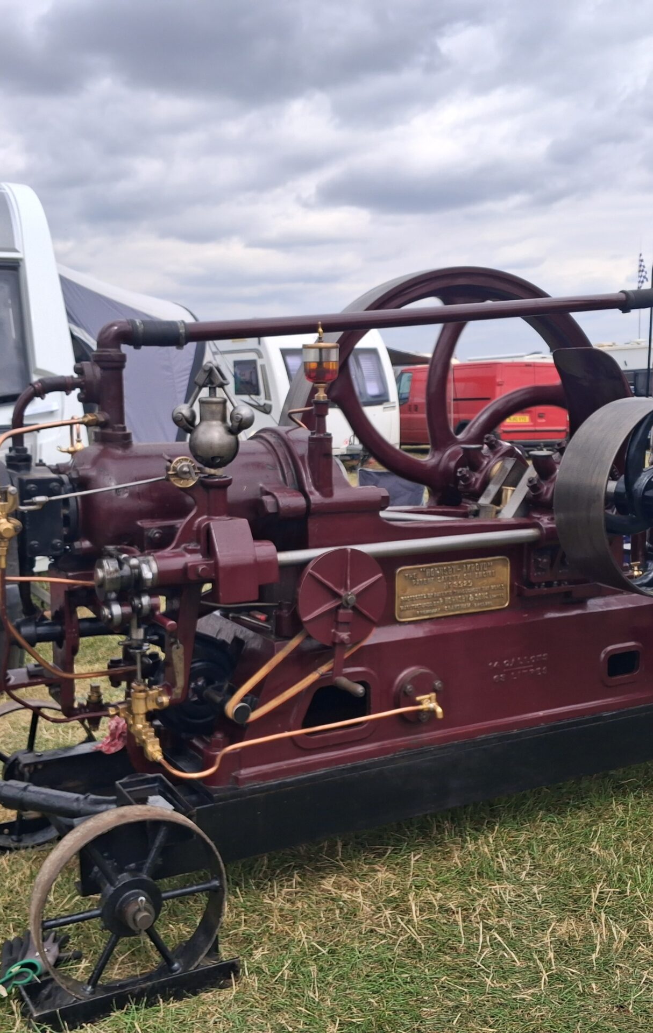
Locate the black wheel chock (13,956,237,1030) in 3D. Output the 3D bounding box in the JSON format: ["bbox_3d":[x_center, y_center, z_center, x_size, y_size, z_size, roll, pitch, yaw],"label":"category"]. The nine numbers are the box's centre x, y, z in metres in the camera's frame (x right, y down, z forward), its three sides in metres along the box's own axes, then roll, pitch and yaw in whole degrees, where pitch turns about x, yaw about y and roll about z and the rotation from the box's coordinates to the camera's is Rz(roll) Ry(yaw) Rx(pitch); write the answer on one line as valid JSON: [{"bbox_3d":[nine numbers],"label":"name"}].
[{"bbox_3d":[-0.459,1.106,2.543,0.490,0.070,0.140,-5,8,-29],"label":"black wheel chock"}]

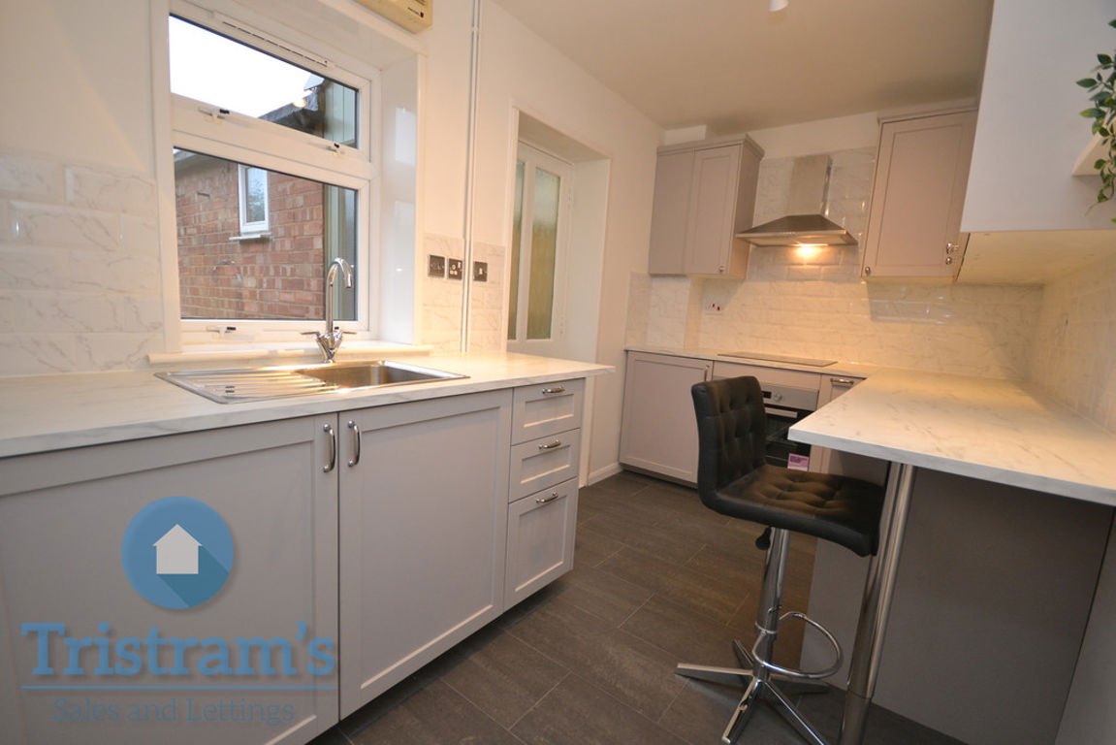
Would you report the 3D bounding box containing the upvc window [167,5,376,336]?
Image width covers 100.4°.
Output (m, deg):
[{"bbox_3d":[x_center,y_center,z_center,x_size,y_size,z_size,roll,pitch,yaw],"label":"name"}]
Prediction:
[{"bbox_3d":[-1.057,-0.691,1.762,0.080,1.135,0.800,9,10,38],"label":"upvc window"}]

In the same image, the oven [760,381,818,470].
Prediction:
[{"bbox_3d":[1.335,0.340,2.960,0.595,0.595,0.570,9,10,38],"label":"oven"}]

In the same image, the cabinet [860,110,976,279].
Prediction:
[{"bbox_3d":[1.984,-0.917,2.559,0.400,0.800,0.370,9,10,38],"label":"cabinet"}]

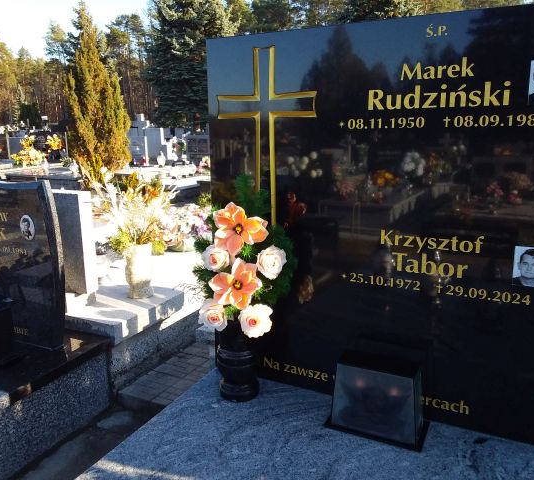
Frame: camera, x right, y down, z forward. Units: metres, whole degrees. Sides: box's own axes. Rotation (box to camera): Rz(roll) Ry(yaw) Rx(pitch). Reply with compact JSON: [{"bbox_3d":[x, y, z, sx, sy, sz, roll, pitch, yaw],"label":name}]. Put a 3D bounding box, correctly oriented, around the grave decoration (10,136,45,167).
[{"bbox_3d":[-5.759,-2.173,12.500,0.800,0.760,0.550,5,12,27],"label":"grave decoration"}]

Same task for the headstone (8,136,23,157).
[{"bbox_3d":[-6.480,-2.399,13.500,0.750,0.580,0.130,5,12,27],"label":"headstone"}]

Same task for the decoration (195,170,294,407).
[{"bbox_3d":[-0.063,0.180,1.819,0.345,0.782,0.260,2,11,10],"label":"decoration"}]

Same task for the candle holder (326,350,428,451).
[{"bbox_3d":[0.362,0.496,1.669,0.309,0.214,0.185,5,12,27],"label":"candle holder"}]

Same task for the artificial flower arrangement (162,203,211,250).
[{"bbox_3d":[-0.798,-0.136,5.200,0.500,0.460,0.420,5,12,27],"label":"artificial flower arrangement"}]

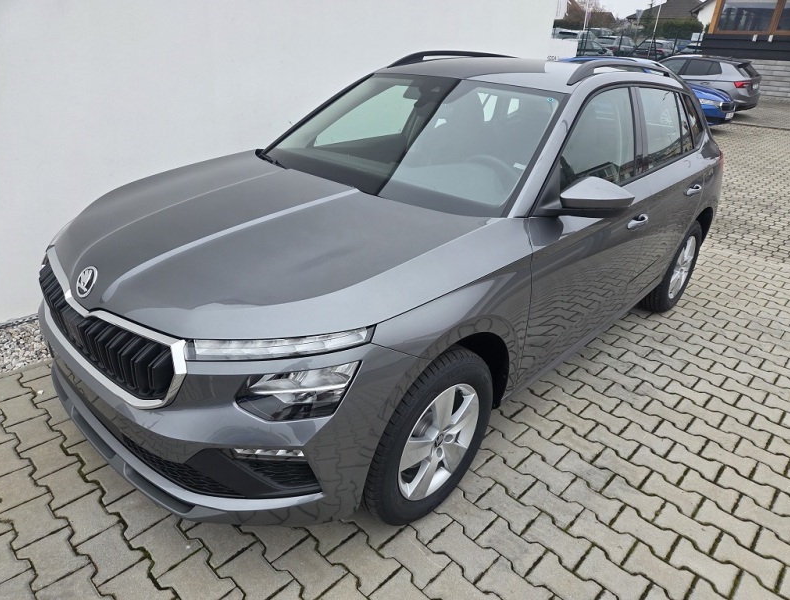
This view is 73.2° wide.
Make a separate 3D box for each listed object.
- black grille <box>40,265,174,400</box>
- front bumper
[{"bbox_3d":[-0.945,0.070,1.688,0.910,0.210,0.120,24,32,37],"label":"black grille"},{"bbox_3d":[-0.790,0.206,1.942,1.760,0.560,0.640,24,32,37],"label":"front bumper"}]

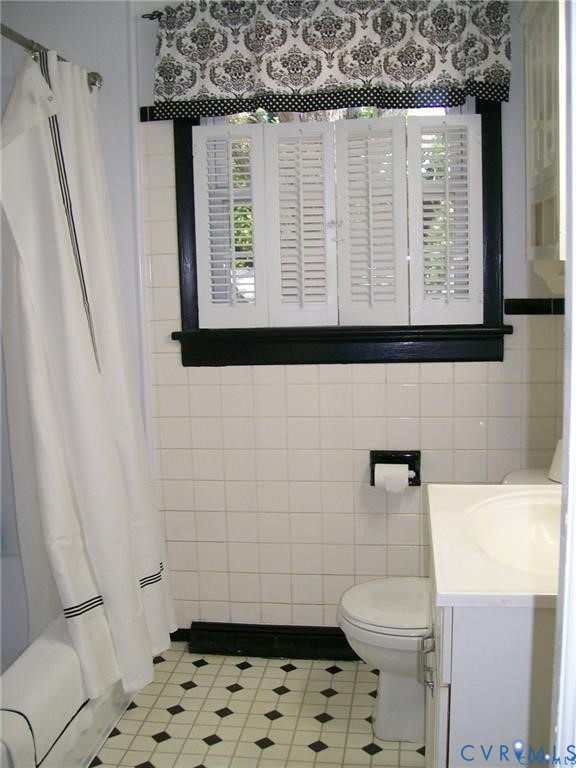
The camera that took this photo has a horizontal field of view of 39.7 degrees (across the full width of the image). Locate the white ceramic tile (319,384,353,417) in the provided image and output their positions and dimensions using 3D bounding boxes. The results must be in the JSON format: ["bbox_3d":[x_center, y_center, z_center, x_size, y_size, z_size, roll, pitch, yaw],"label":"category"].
[{"bbox_3d":[0.159,0.056,2.636,0.108,0.108,0.010,0,9,8],"label":"white ceramic tile"}]

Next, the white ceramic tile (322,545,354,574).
[{"bbox_3d":[0.174,0.597,2.719,0.108,0.108,0.010,0,9,8],"label":"white ceramic tile"}]

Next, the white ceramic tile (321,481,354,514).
[{"bbox_3d":[0.168,0.382,2.697,0.108,0.108,0.009,0,7,7],"label":"white ceramic tile"}]

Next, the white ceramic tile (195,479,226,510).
[{"bbox_3d":[-0.266,0.384,2.740,0.108,0.108,0.009,0,8,8],"label":"white ceramic tile"}]

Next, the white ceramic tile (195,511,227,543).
[{"bbox_3d":[-0.266,0.492,2.766,0.108,0.108,0.009,-1,7,8],"label":"white ceramic tile"}]

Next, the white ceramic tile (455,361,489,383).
[{"bbox_3d":[0.587,-0.038,2.556,0.108,0.070,0.009,0,8,8],"label":"white ceramic tile"}]

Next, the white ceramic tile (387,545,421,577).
[{"bbox_3d":[0.391,0.596,2.697,0.108,0.108,0.009,0,7,7],"label":"white ceramic tile"}]

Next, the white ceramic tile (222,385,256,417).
[{"bbox_3d":[-0.167,0.058,2.709,0.109,0.108,0.009,0,7,8],"label":"white ceramic tile"}]

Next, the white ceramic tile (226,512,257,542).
[{"bbox_3d":[-0.156,0.492,2.752,0.108,0.108,0.009,0,7,7],"label":"white ceramic tile"}]

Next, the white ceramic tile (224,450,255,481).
[{"bbox_3d":[-0.162,0.273,2.719,0.108,0.108,0.010,-1,8,8],"label":"white ceramic tile"}]

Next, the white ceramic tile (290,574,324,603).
[{"bbox_3d":[0.068,0.711,2.760,0.109,0.108,0.009,0,7,8],"label":"white ceramic tile"}]

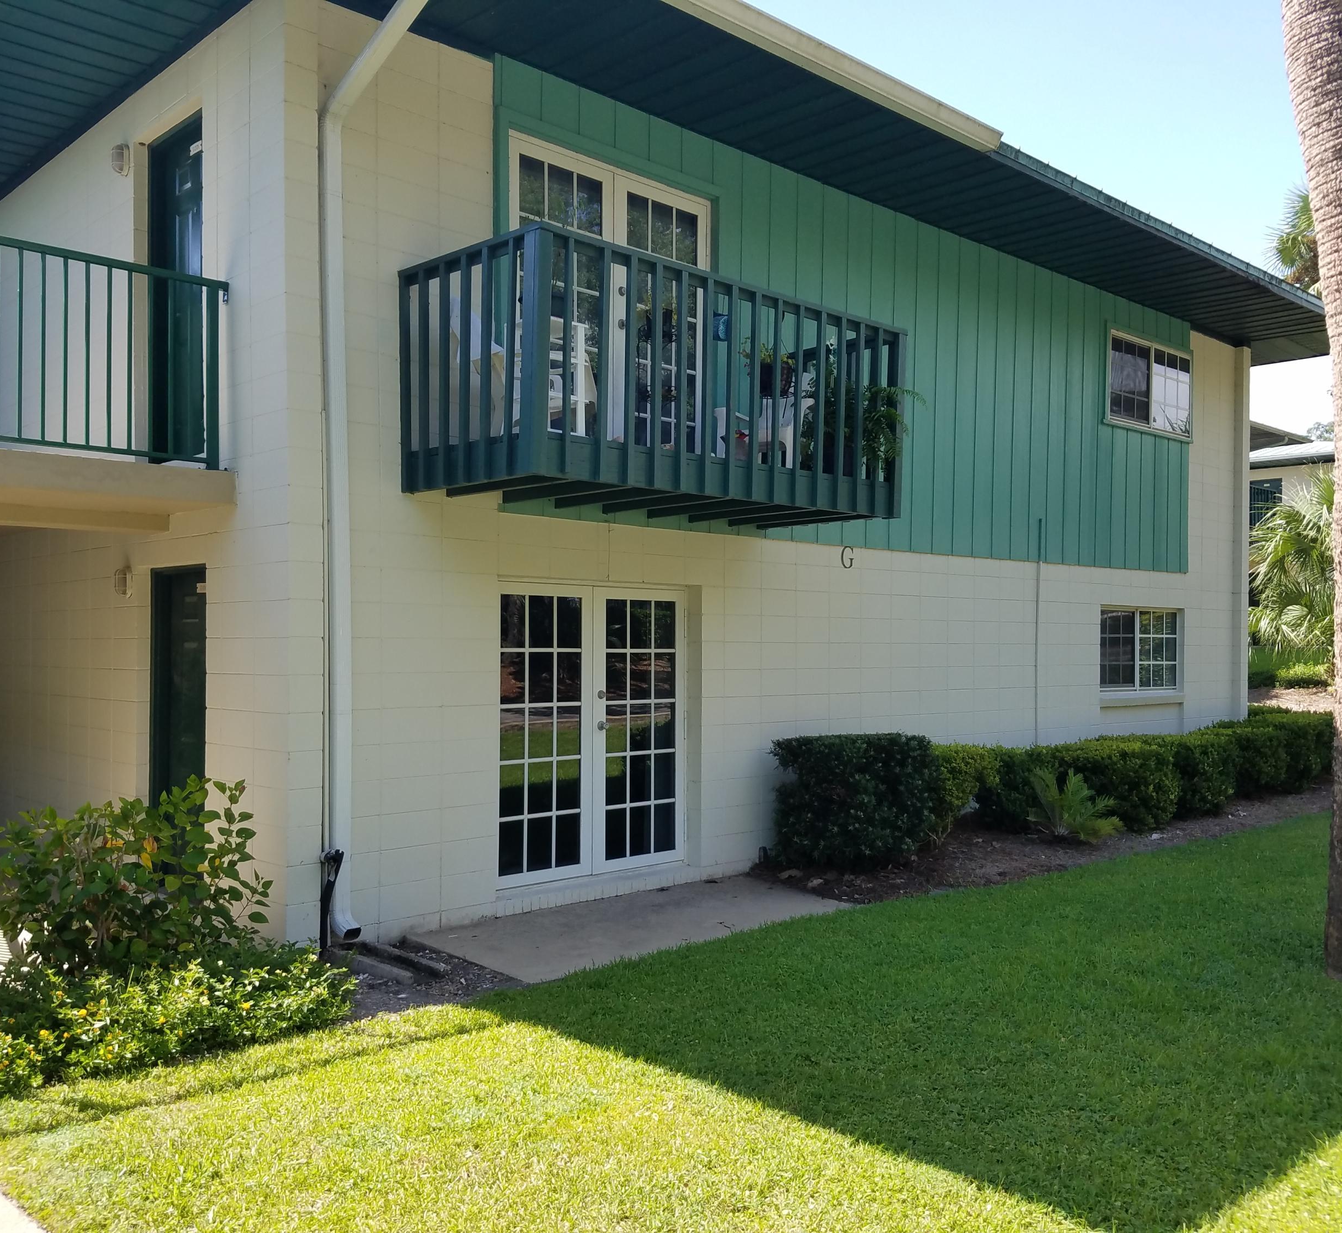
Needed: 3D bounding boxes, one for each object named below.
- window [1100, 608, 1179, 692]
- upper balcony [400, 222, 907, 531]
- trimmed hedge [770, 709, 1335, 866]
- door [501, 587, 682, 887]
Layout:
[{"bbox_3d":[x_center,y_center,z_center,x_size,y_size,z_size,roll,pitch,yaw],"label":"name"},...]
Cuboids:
[{"bbox_3d":[4.936,0.357,13.069,1.650,0.890,0.130,1,-2,-42],"label":"window"},{"bbox_3d":[0.000,-1.325,7.790,3.070,1.310,1.340,1,-2,-42],"label":"upper balcony"},{"bbox_3d":[4.374,1.398,11.613,9.000,0.980,1.100,1,-2,-42],"label":"trimmed hedge"},{"bbox_3d":[-0.508,0.766,8.327,1.650,1.950,0.130,1,-2,-42],"label":"door"}]

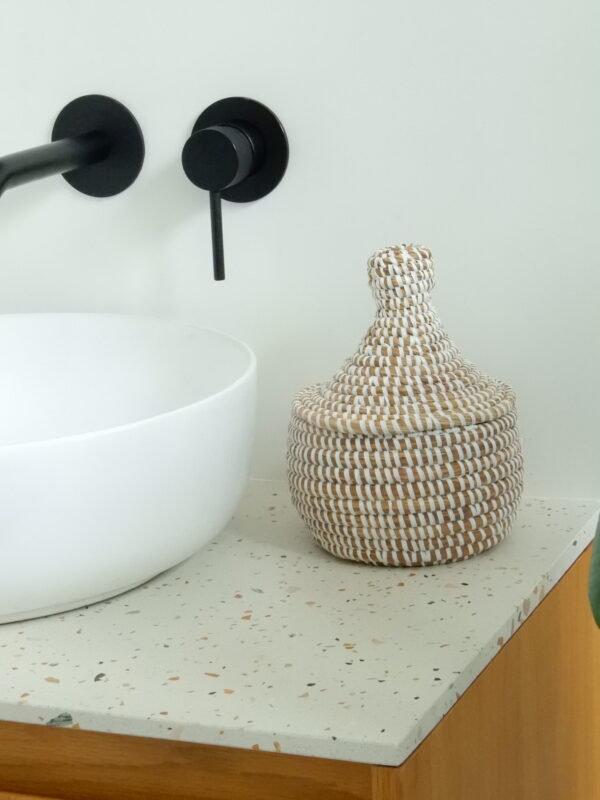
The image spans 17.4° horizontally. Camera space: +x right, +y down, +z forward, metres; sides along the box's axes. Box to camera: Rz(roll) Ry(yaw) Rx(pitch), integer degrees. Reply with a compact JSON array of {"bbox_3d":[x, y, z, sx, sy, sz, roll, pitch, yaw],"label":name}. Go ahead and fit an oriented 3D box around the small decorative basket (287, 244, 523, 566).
[{"bbox_3d":[0.070,0.001,1.319,0.160,0.204,0.160,-3,13,1],"label":"small decorative basket"}]

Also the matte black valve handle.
[{"bbox_3d":[-0.053,-0.156,1.451,0.079,0.131,0.056,3,14,22],"label":"matte black valve handle"}]

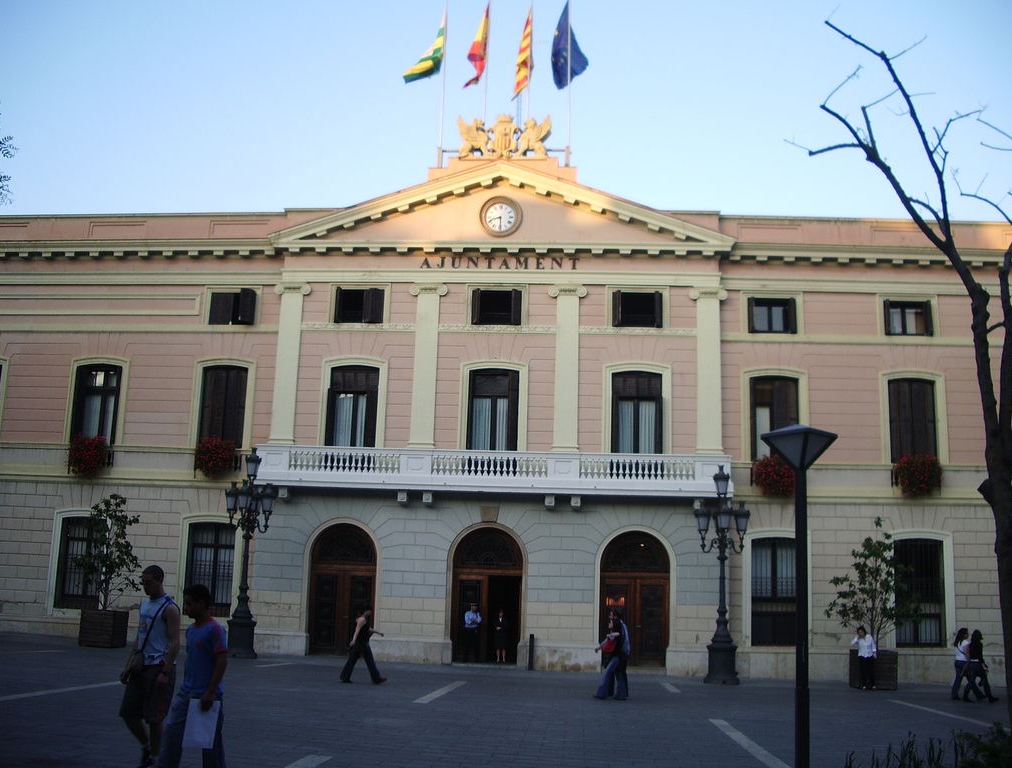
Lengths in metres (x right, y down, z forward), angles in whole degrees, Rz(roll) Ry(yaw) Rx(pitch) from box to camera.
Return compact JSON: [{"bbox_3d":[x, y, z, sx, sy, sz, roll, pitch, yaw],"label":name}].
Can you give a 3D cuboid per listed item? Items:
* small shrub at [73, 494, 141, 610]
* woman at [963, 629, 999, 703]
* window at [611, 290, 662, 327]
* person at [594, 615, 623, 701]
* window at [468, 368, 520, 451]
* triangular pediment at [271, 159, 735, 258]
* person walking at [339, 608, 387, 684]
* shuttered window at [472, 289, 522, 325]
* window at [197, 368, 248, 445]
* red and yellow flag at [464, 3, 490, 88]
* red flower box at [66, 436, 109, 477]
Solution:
[{"bbox_3d":[-11.790,4.966,30.601,1.950,3.311,1.900,1,-10,5],"label":"small shrub"},{"bbox_3d":[10.229,6.067,22.274,0.714,1.582,0.500,1,-12,4],"label":"woman"},{"bbox_3d":[4.055,-2.300,31.919,1.526,1.196,0.250,1,-12,4],"label":"window"},{"bbox_3d":[2.074,5.485,20.867,0.620,1.640,0.500,1,-12,4],"label":"person"},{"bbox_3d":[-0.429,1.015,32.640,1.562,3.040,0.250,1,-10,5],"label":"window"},{"bbox_3d":[-0.202,-5.664,33.424,14.853,3.209,0.900,1,-10,5],"label":"triangular pediment"},{"bbox_3d":[-2.973,5.487,21.600,0.968,1.576,0.500,1,-12,4],"label":"person walking"},{"bbox_3d":[-0.270,-2.373,31.903,1.513,1.185,0.250,1,-12,4],"label":"shuttered window"},{"bbox_3d":[-8.881,0.727,32.569,1.379,2.598,0.250,1,-12,4],"label":"window"},{"bbox_3d":[-0.949,-11.270,34.471,0.869,3.150,0.600,1,-12,4],"label":"red and yellow flag"},{"bbox_3d":[-12.930,2.215,32.013,1.120,1.200,0.680,1,-12,4],"label":"red flower box"}]

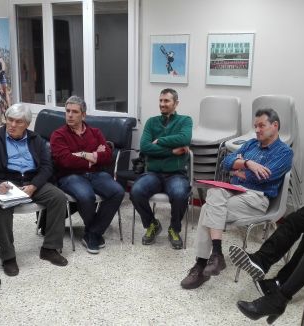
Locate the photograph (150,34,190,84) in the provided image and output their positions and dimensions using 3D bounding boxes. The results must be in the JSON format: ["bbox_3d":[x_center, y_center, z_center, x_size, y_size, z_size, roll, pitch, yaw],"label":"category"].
[{"bbox_3d":[0.191,-1.098,4.395,0.440,0.505,0.025,7,13,24],"label":"photograph"}]

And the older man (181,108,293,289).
[{"bbox_3d":[0.625,0.216,2.919,0.840,1.200,0.550,-7,14,-35],"label":"older man"}]

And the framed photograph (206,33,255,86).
[{"bbox_3d":[0.780,-1.025,4.125,0.465,0.515,0.025,7,13,24],"label":"framed photograph"}]

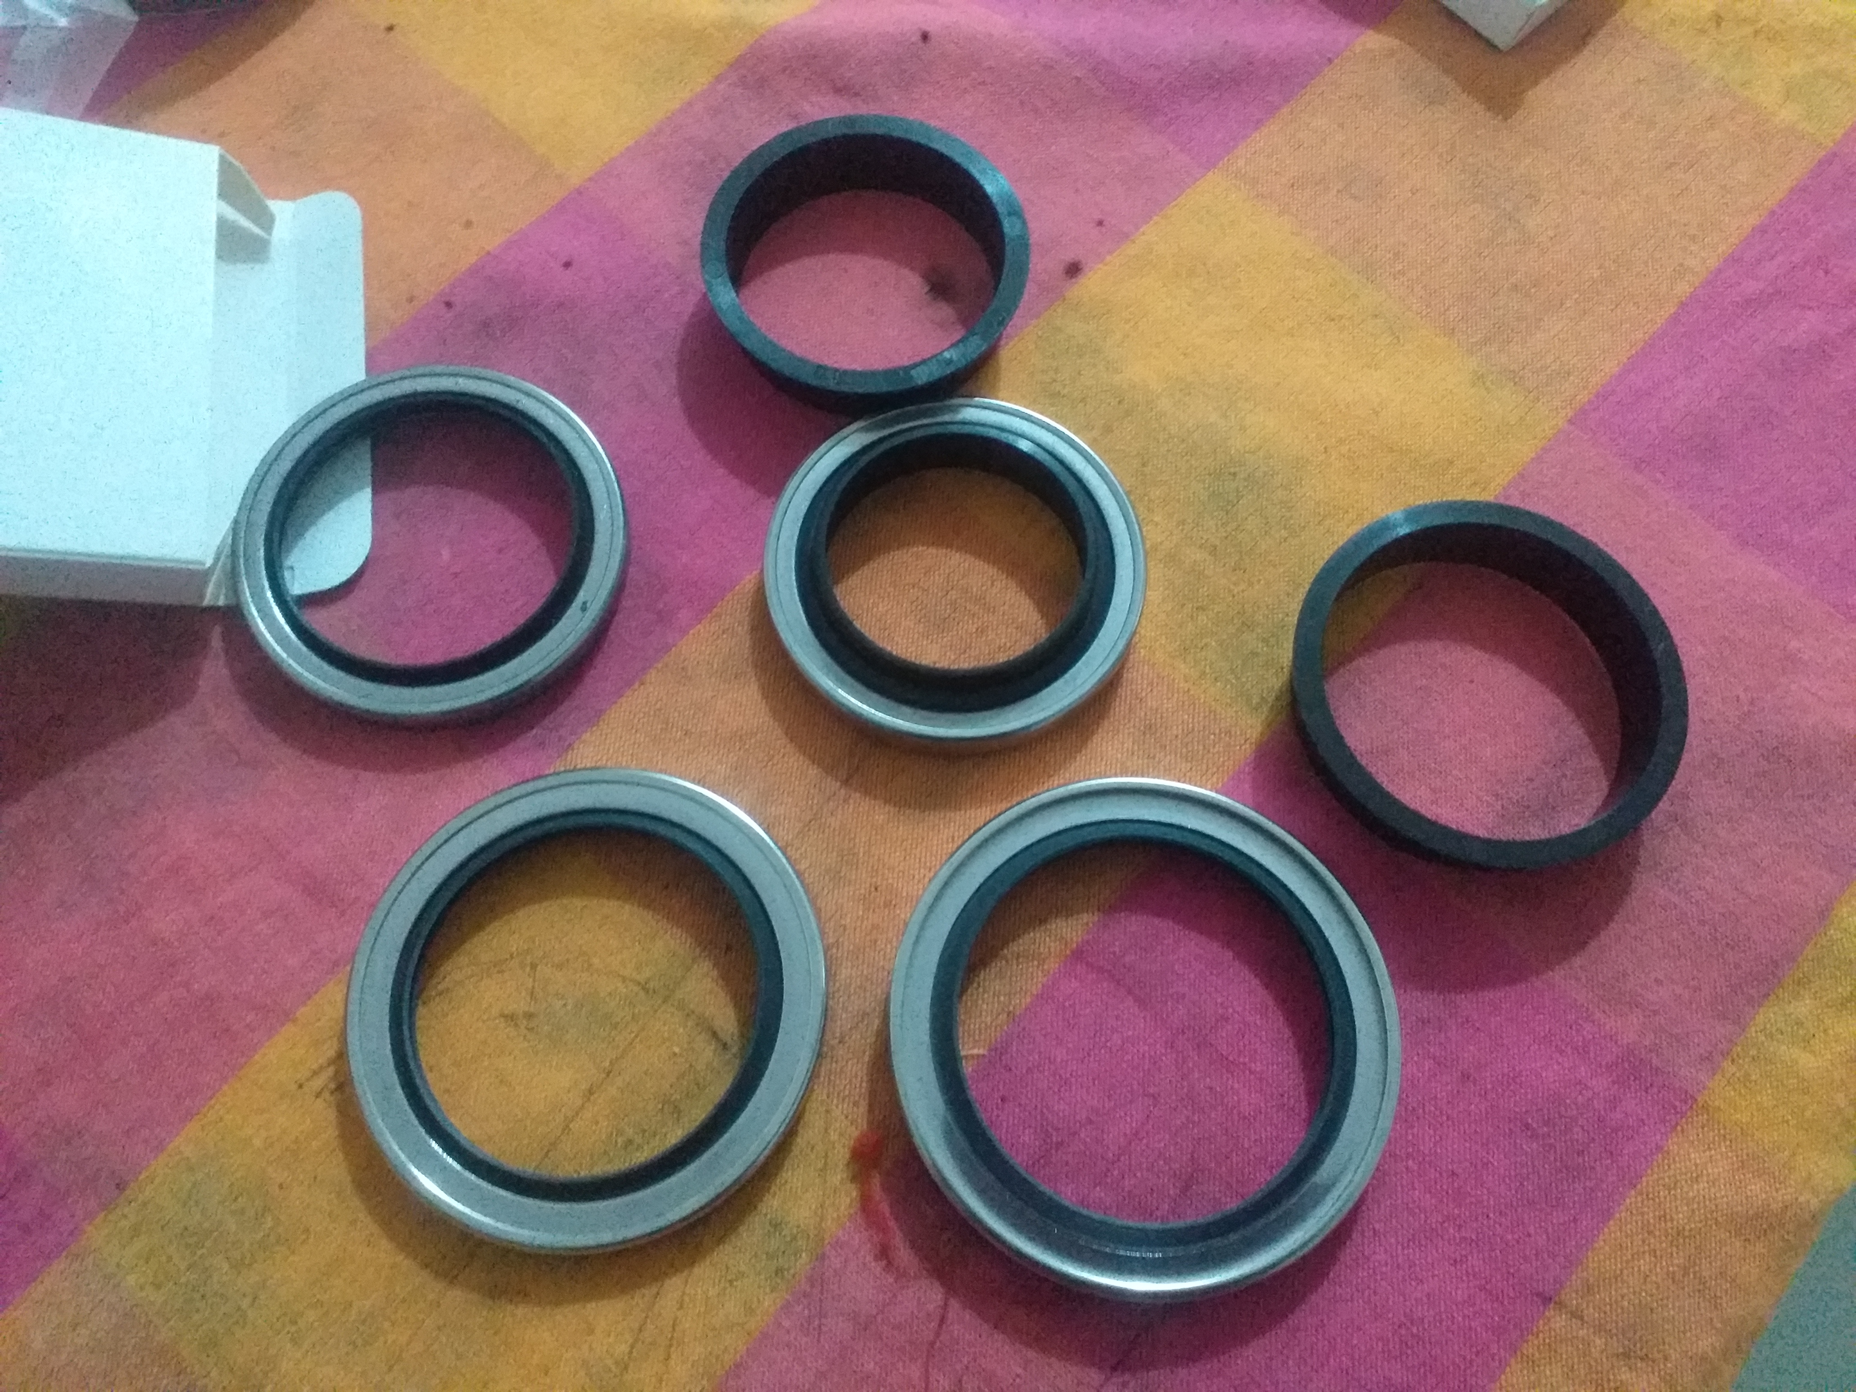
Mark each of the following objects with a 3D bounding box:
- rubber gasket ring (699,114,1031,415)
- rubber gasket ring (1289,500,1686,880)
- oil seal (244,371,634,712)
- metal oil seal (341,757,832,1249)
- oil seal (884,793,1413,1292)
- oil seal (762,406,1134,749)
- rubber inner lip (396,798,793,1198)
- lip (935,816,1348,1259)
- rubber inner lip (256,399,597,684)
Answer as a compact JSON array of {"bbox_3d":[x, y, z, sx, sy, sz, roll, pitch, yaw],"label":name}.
[{"bbox_3d":[-0.012,-0.086,0.283,0.065,0.015,0.065,0,70,-1],"label":"rubber gasket ring"},{"bbox_3d":[0.100,-0.001,0.255,0.070,0.015,0.070,0,70,-1],"label":"rubber gasket ring"},{"bbox_3d":[-0.092,-0.029,0.263,0.071,0.011,0.071,1,70,-4],"label":"oil seal"},{"bbox_3d":[-0.057,0.051,0.236,0.077,0.011,0.077,0,70,-1],"label":"metal oil seal"},{"bbox_3d":[0.035,0.056,0.236,0.084,0.011,0.084,0,70,-1],"label":"oil seal"},{"bbox_3d":[0.005,-0.024,0.261,0.070,0.015,0.070,0,70,-1],"label":"oil seal"},{"bbox_3d":[-0.057,0.051,0.234,0.064,0.007,0.064,0,70,-1],"label":"rubber inner lip"},{"bbox_3d":[0.035,0.056,0.234,0.070,0.007,0.070,0,70,-1],"label":"lip"},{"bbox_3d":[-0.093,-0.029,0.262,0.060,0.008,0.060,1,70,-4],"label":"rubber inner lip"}]

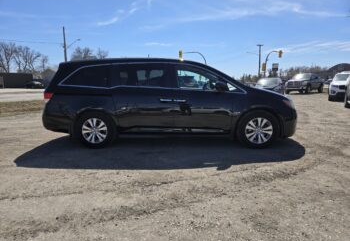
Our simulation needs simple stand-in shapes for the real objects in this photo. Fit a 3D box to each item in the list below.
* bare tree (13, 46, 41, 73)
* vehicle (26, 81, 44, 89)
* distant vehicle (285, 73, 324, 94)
[{"bbox_3d":[-39.836,-14.125,62.281,6.400,10.900,6.200,0,9,0],"label":"bare tree"},{"bbox_3d":[-28.670,-7.109,48.044,4.600,1.460,1.820,4,10,25],"label":"vehicle"},{"bbox_3d":[13.350,-3.810,23.850,5.850,1.920,2.030,-9,13,-43],"label":"distant vehicle"}]

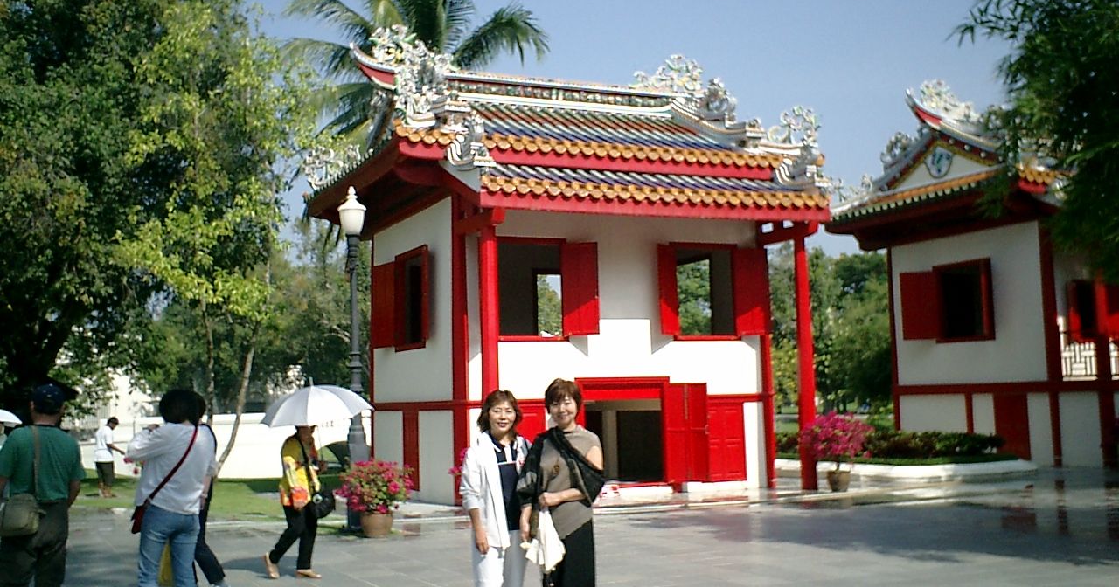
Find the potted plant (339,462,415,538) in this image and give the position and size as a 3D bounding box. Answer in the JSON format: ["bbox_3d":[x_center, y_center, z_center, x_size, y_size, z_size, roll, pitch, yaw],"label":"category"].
[{"bbox_3d":[-2.099,2.307,13.670,0.860,0.880,0.820,-2,-5,0],"label":"potted plant"}]

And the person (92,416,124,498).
[{"bbox_3d":[-8.418,3.056,22.300,0.550,1.520,0.470,0,-5,-18],"label":"person"}]

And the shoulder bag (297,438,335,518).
[{"bbox_3d":[-2.245,1.705,11.030,0.300,0.720,0.200,2,-6,-37],"label":"shoulder bag"}]

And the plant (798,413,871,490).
[{"bbox_3d":[4.029,2.309,17.585,1.030,1.150,1.000,-2,-5,0],"label":"plant"}]

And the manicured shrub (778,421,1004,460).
[{"bbox_3d":[5.726,2.615,21.040,5.000,0.560,0.900,1,-6,-25],"label":"manicured shrub"}]

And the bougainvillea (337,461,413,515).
[{"bbox_3d":[-2.121,2.207,13.801,0.850,0.600,0.800,1,-6,-25],"label":"bougainvillea"}]

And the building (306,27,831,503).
[{"bbox_3d":[0.090,-0.516,19.328,6.900,7.400,6.200,1,-6,-25],"label":"building"}]

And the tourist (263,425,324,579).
[{"bbox_3d":[-2.448,1.833,11.013,0.560,1.470,0.480,-3,-5,15],"label":"tourist"}]

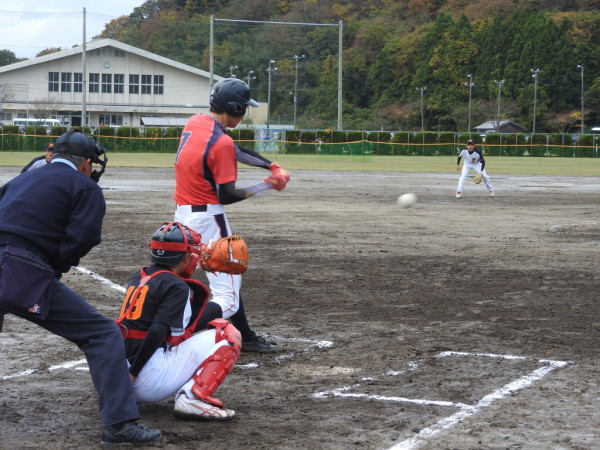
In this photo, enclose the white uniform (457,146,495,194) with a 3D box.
[{"bbox_3d":[4.145,-1.276,34.800,0.850,1.120,0.500,1,3,6],"label":"white uniform"}]

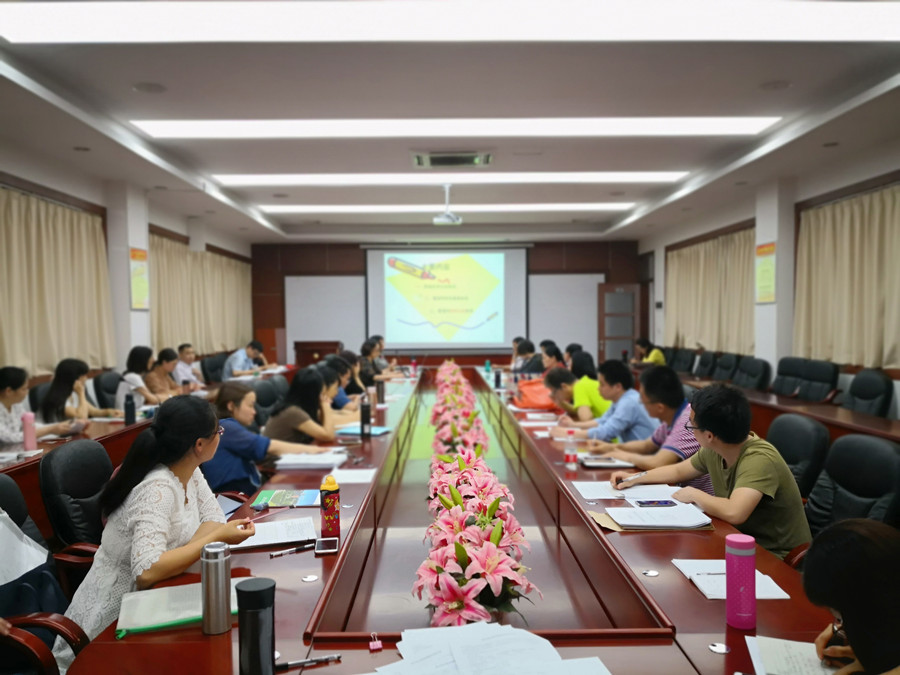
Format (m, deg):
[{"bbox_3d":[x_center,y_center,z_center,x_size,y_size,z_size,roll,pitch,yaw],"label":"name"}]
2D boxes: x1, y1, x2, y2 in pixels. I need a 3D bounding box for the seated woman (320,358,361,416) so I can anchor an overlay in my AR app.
[{"bbox_3d":[-1.044,0.789,5.204,0.800,1.180,0.480,0,1,-1],"label":"seated woman"}]

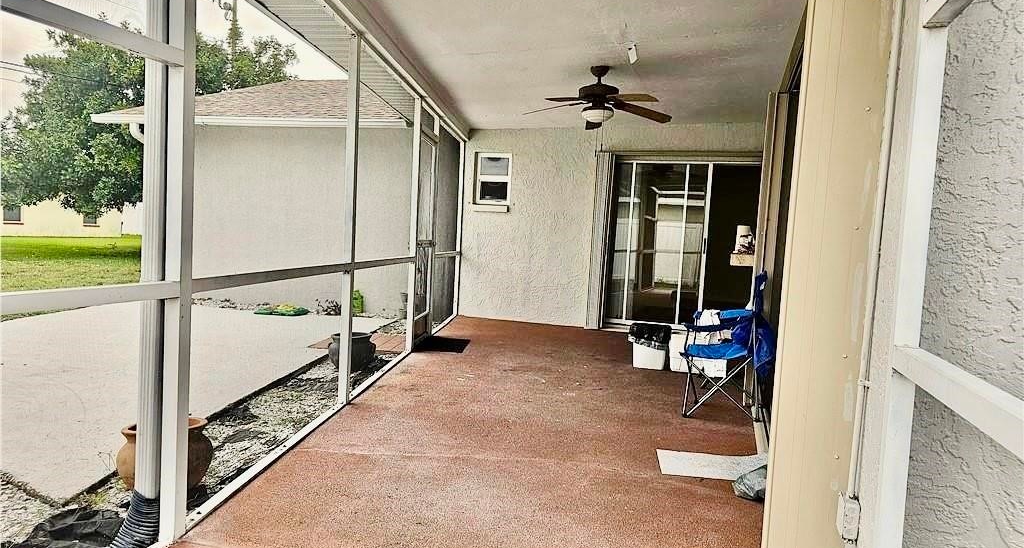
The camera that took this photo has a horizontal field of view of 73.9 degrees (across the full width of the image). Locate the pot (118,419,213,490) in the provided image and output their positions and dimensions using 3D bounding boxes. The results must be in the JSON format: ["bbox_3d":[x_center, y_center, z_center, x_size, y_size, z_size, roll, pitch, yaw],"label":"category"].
[{"bbox_3d":[-1.612,0.835,3.181,0.445,0.310,0.445,3,4,0],"label":"pot"}]

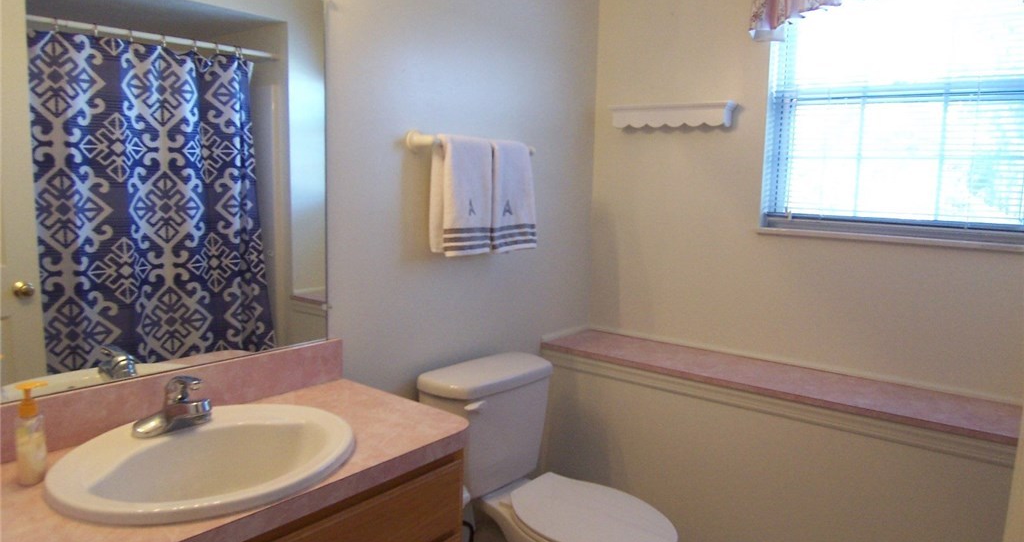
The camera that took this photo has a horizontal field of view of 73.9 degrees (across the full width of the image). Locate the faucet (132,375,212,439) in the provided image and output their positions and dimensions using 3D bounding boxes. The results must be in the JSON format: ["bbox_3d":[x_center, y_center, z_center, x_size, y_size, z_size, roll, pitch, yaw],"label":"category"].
[{"bbox_3d":[-0.642,0.264,1.345,0.163,0.097,0.153,7,9,38],"label":"faucet"}]

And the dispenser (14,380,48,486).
[{"bbox_3d":[-0.807,0.271,1.144,0.049,0.168,0.051,-6,10,-43],"label":"dispenser"}]

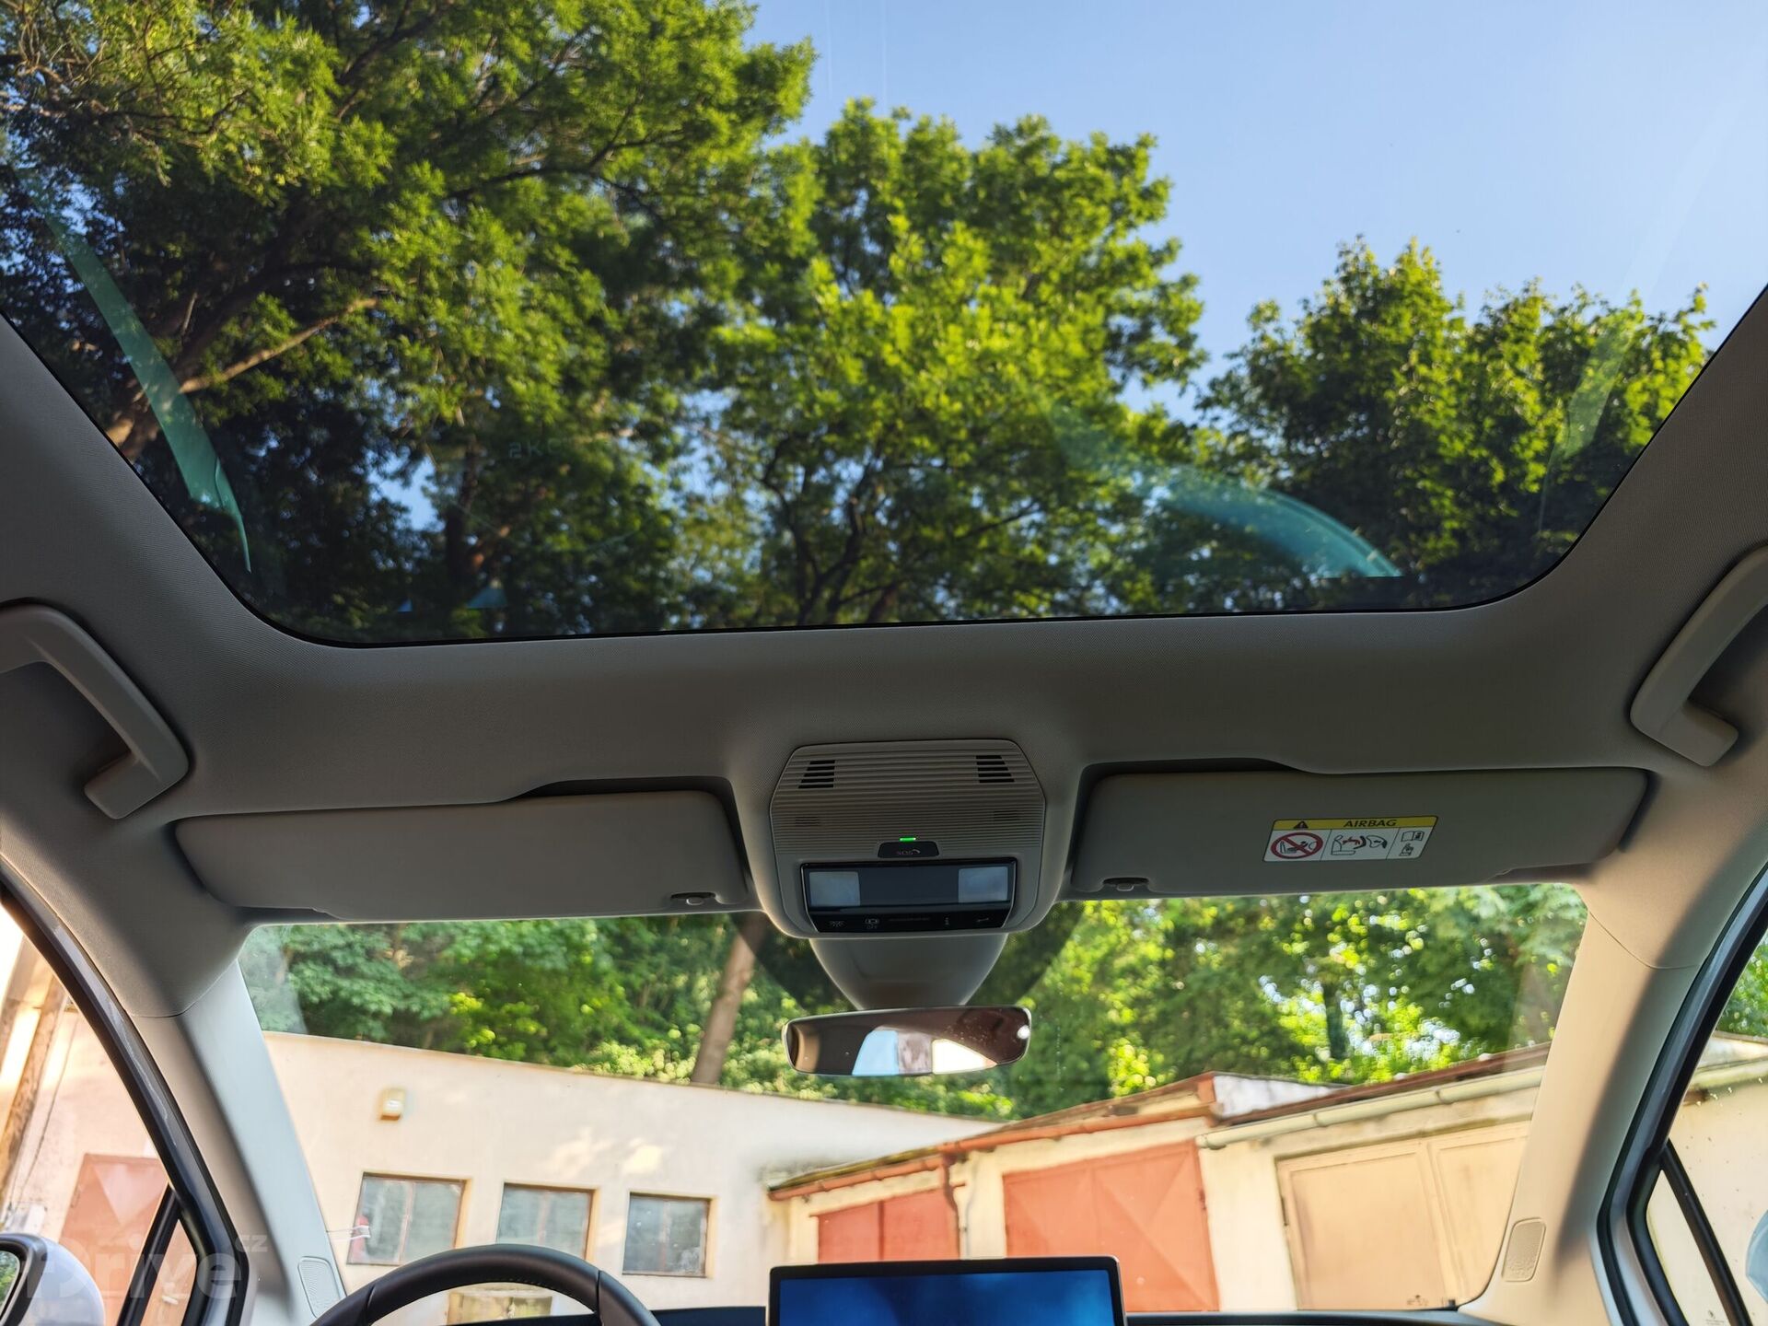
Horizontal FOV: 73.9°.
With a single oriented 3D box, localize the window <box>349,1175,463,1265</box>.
[{"bbox_3d":[-4.608,5.404,11.357,1.000,0.790,0.100,19,-36,-29],"label":"window"}]

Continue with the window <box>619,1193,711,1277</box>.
[{"bbox_3d":[-2.355,6.200,12.698,0.990,0.790,0.100,19,-36,-29],"label":"window"}]

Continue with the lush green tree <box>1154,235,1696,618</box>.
[{"bbox_3d":[9.542,0.869,17.257,9.500,16.800,9.500,-18,-35,27],"label":"lush green tree"}]

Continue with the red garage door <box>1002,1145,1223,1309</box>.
[{"bbox_3d":[1.786,5.128,9.380,0.080,2.180,2.360,19,-36,-29],"label":"red garage door"}]

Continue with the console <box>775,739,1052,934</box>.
[{"bbox_3d":[0.019,0.122,0.919,0.210,0.060,0.210,-2,-53,4],"label":"console"}]

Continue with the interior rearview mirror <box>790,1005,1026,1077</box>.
[{"bbox_3d":[0.023,0.346,1.073,0.230,0.060,0.035,-8,-28,13],"label":"interior rearview mirror"}]

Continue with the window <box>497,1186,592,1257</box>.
[{"bbox_3d":[-3.490,5.800,12.022,0.990,0.790,0.100,19,-36,-29],"label":"window"}]

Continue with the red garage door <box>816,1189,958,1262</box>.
[{"bbox_3d":[-0.015,6.529,11.666,0.080,2.160,2.380,19,-36,-29],"label":"red garage door"}]

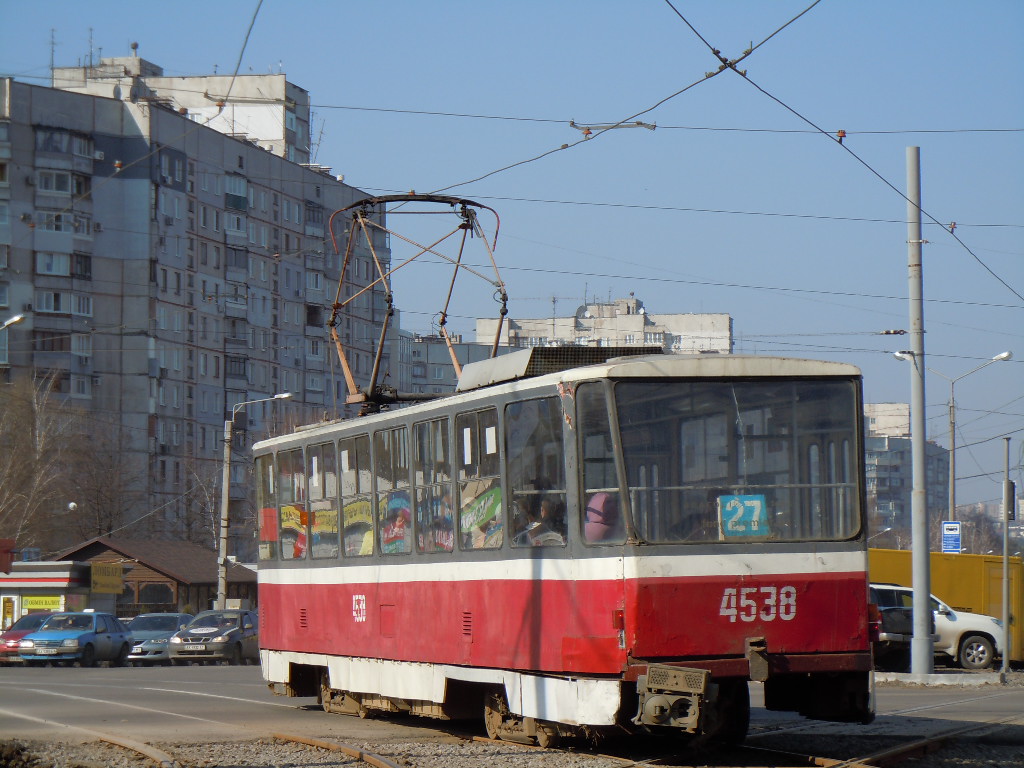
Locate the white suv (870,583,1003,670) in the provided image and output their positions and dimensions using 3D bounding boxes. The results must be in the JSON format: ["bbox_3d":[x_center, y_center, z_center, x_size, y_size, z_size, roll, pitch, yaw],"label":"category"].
[{"bbox_3d":[8.985,5.564,89.853,4.780,1.880,1.880,0,-3,0],"label":"white suv"}]

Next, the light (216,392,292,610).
[{"bbox_3d":[-8.639,4.580,132.000,2.500,8.650,0.350,0,-3,0],"label":"light"}]

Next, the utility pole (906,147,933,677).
[{"bbox_3d":[7.829,0.497,75.886,0.400,10.190,0.400,-1,-3,0],"label":"utility pole"}]

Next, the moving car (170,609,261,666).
[{"bbox_3d":[-7.409,6.576,102.540,1.680,1.430,4.240,-1,-3,16],"label":"moving car"}]

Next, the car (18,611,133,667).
[{"bbox_3d":[-10.893,6.377,99.039,1.670,1.390,4.350,0,-3,13],"label":"car"}]

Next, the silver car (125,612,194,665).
[{"bbox_3d":[-9.349,6.847,106.540,1.770,1.440,4.600,-1,-3,16],"label":"silver car"}]

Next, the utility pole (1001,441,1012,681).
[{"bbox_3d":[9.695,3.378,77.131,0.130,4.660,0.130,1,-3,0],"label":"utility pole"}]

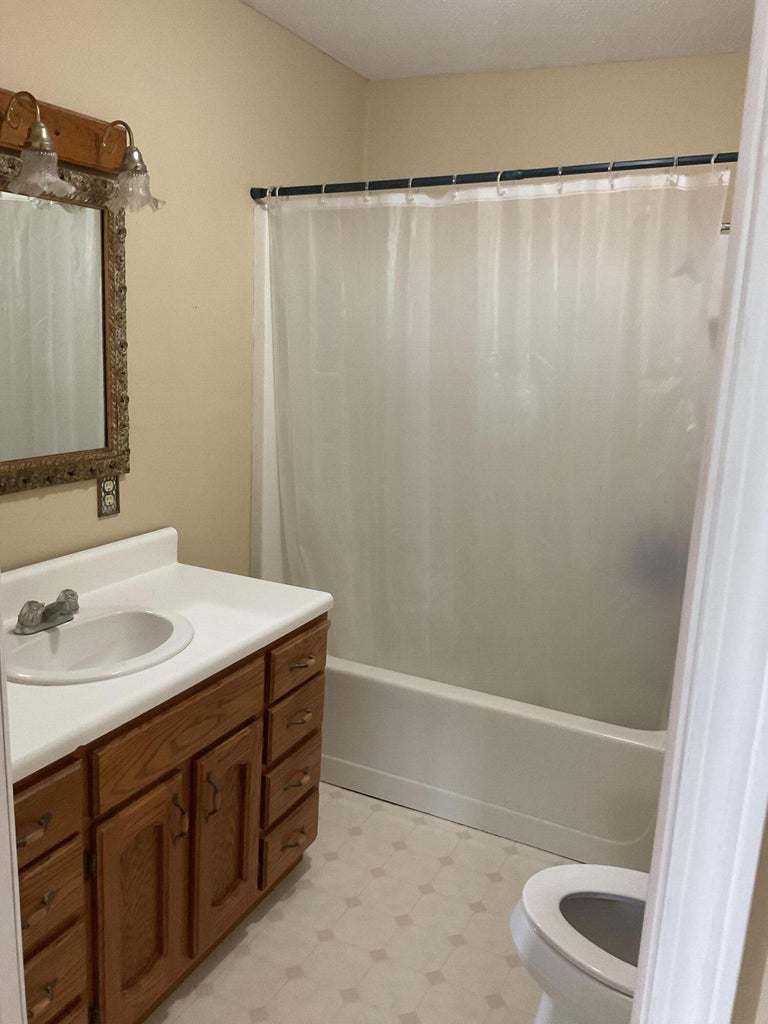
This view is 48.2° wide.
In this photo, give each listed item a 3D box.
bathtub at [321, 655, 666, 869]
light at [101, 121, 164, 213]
[{"bbox_3d":[0.360,0.722,3.039,1.520,0.420,0.745,8,13,25],"label":"bathtub"},{"bbox_3d":[-0.606,-0.825,2.038,0.176,0.196,0.145,8,13,25],"label":"light"}]

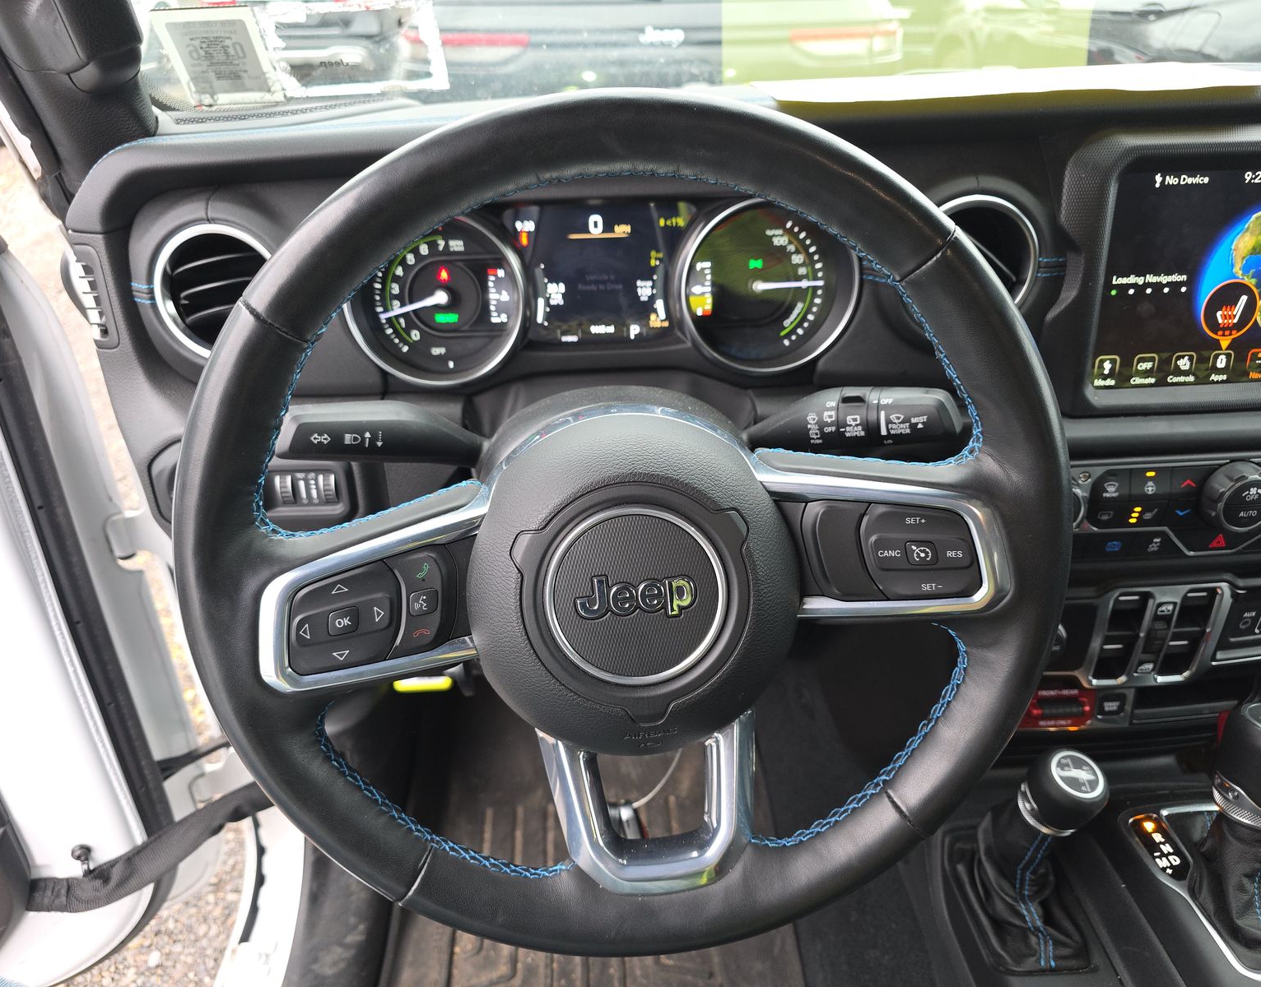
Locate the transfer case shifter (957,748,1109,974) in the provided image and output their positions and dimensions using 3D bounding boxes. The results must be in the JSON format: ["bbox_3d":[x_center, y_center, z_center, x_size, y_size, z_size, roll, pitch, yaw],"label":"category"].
[{"bbox_3d":[0.276,0.228,0.591,0.078,0.158,0.110,-3,31,-2],"label":"transfer case shifter"}]

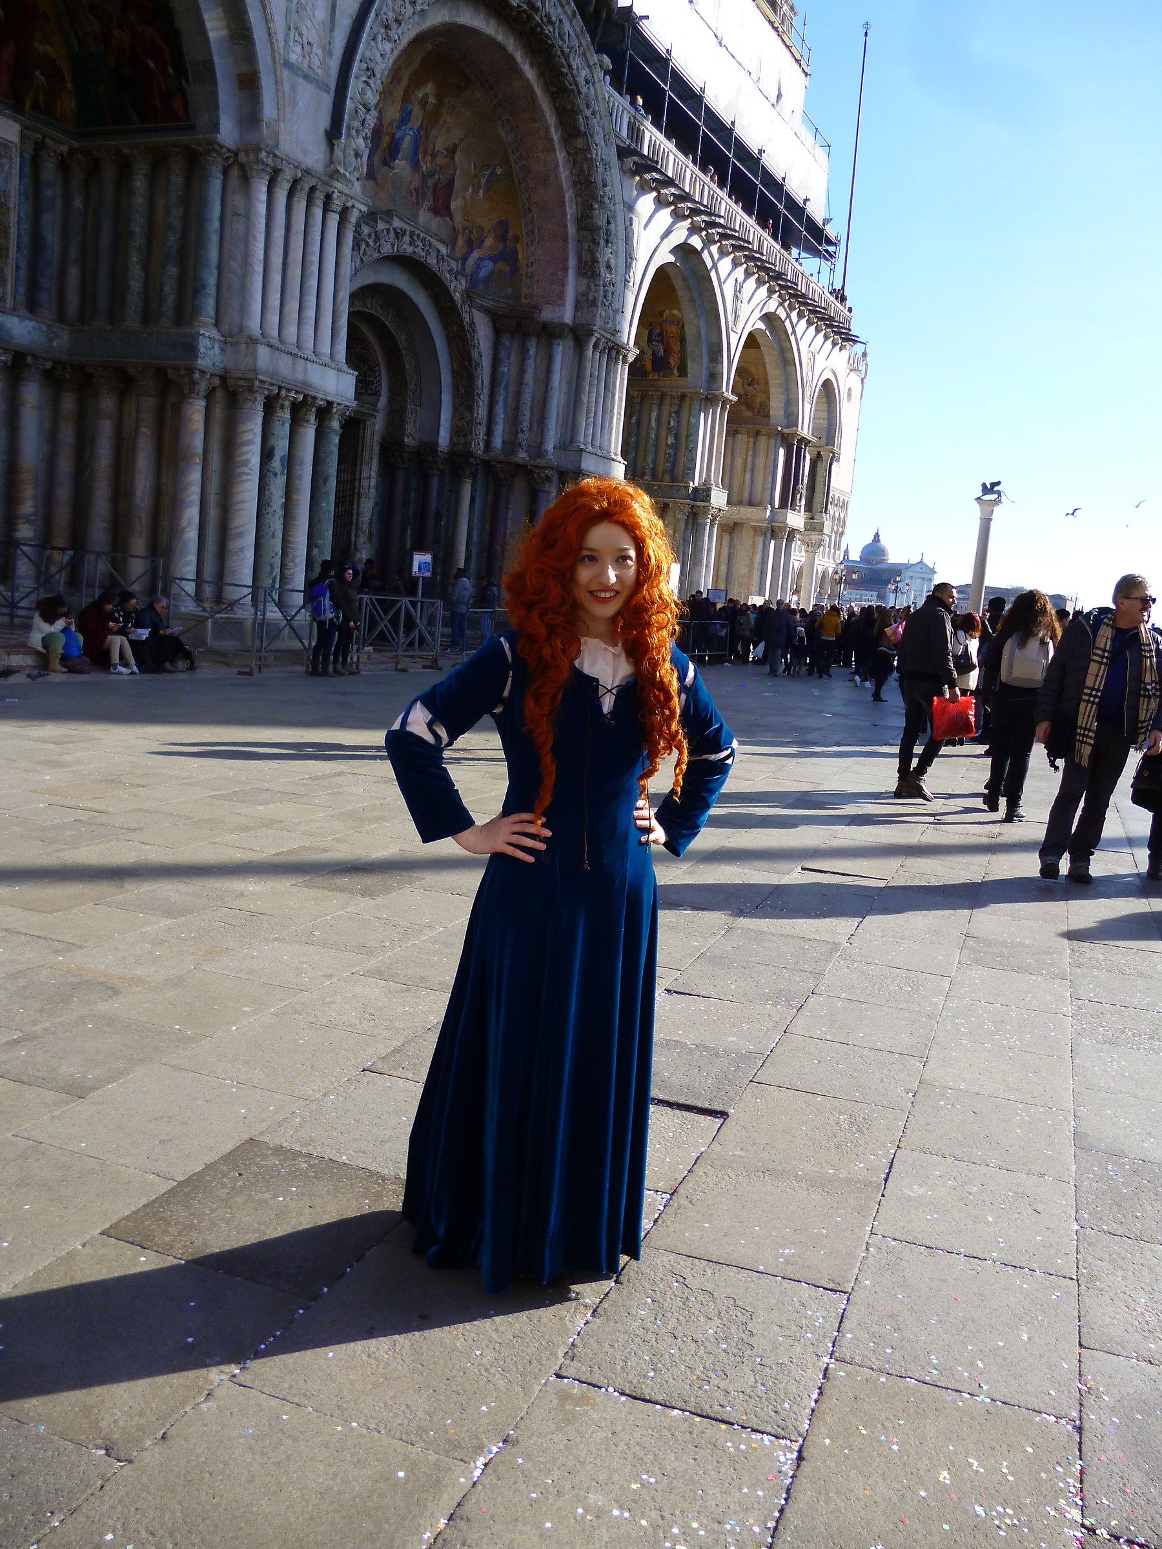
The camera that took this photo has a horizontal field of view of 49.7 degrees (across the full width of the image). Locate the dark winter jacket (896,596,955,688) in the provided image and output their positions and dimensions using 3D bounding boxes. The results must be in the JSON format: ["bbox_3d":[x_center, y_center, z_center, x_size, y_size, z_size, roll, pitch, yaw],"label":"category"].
[{"bbox_3d":[2.862,-1.101,10.415,0.340,0.730,0.490,-2,11,-40],"label":"dark winter jacket"}]

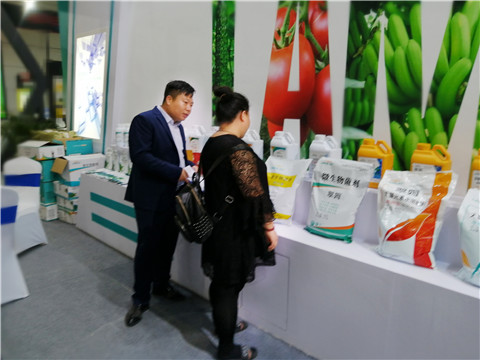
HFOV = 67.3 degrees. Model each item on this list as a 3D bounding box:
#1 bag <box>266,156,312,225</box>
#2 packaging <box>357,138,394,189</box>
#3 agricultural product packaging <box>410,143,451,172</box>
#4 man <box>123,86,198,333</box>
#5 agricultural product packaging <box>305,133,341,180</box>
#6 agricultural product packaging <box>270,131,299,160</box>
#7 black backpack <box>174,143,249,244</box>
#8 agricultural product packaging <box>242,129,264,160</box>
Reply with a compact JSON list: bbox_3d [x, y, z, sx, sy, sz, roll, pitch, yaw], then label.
[{"bbox_3d":[0.333,0.087,2.609,0.345,0.470,0.130,10,13,41],"label":"bag"},{"bbox_3d":[0.899,-0.117,2.381,0.157,0.302,0.200,10,13,41],"label":"packaging"},{"bbox_3d":[1.145,-0.073,2.166,0.157,0.302,0.200,10,13,41],"label":"agricultural product packaging"},{"bbox_3d":[-0.567,0.145,2.576,0.450,1.670,0.480,6,11,25],"label":"man"},{"bbox_3d":[0.619,-0.168,2.625,0.157,0.302,0.200,10,13,41],"label":"agricultural product packaging"},{"bbox_3d":[0.358,-0.215,2.853,0.157,0.302,0.200,10,13,41],"label":"agricultural product packaging"},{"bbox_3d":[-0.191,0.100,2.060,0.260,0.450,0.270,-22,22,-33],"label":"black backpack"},{"bbox_3d":[0.093,-0.264,3.085,0.157,0.302,0.200,10,13,41],"label":"agricultural product packaging"}]

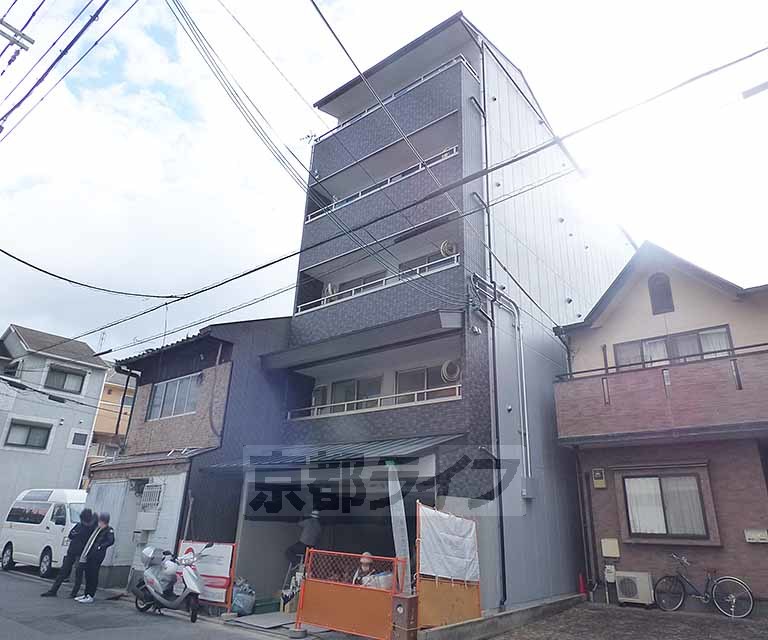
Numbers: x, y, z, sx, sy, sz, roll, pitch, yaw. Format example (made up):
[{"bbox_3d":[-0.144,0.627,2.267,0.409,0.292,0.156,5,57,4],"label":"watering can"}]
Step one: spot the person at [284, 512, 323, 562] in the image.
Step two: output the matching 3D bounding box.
[{"bbox_3d":[-1.800,5.110,10.200,0.620,1.700,0.520,-5,-24,18],"label":"person"}]

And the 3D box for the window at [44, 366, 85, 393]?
[{"bbox_3d":[-15.070,2.913,21.934,0.140,0.982,1.553,-13,-25,34],"label":"window"}]

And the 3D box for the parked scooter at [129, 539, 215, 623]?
[{"bbox_3d":[-3.591,4.392,7.864,1.680,1.100,0.650,-10,-23,27],"label":"parked scooter"}]

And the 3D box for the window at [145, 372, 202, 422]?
[{"bbox_3d":[-5.550,2.049,12.202,2.335,1.028,0.140,-13,-25,34],"label":"window"}]

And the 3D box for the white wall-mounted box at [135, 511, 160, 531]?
[{"bbox_3d":[-5.321,4.536,10.393,0.550,0.380,0.170,-12,-27,31],"label":"white wall-mounted box"}]

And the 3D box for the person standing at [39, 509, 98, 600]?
[{"bbox_3d":[-6.489,4.813,9.615,0.550,1.660,0.650,-5,-21,18],"label":"person standing"}]

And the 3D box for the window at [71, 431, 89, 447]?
[{"bbox_3d":[-14.422,5.687,21.946,0.120,0.552,0.637,-13,-25,34],"label":"window"}]

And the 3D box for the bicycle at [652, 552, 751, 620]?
[{"bbox_3d":[6.154,5.178,9.056,1.700,1.020,0.550,-9,-23,26],"label":"bicycle"}]

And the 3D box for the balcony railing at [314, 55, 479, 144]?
[{"bbox_3d":[0.222,-6.155,14.068,5.247,0.330,1.172,-13,-25,34],"label":"balcony railing"}]

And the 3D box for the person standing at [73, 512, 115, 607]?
[{"bbox_3d":[-5.766,4.721,9.270,0.520,1.630,0.450,-10,-23,29],"label":"person standing"}]

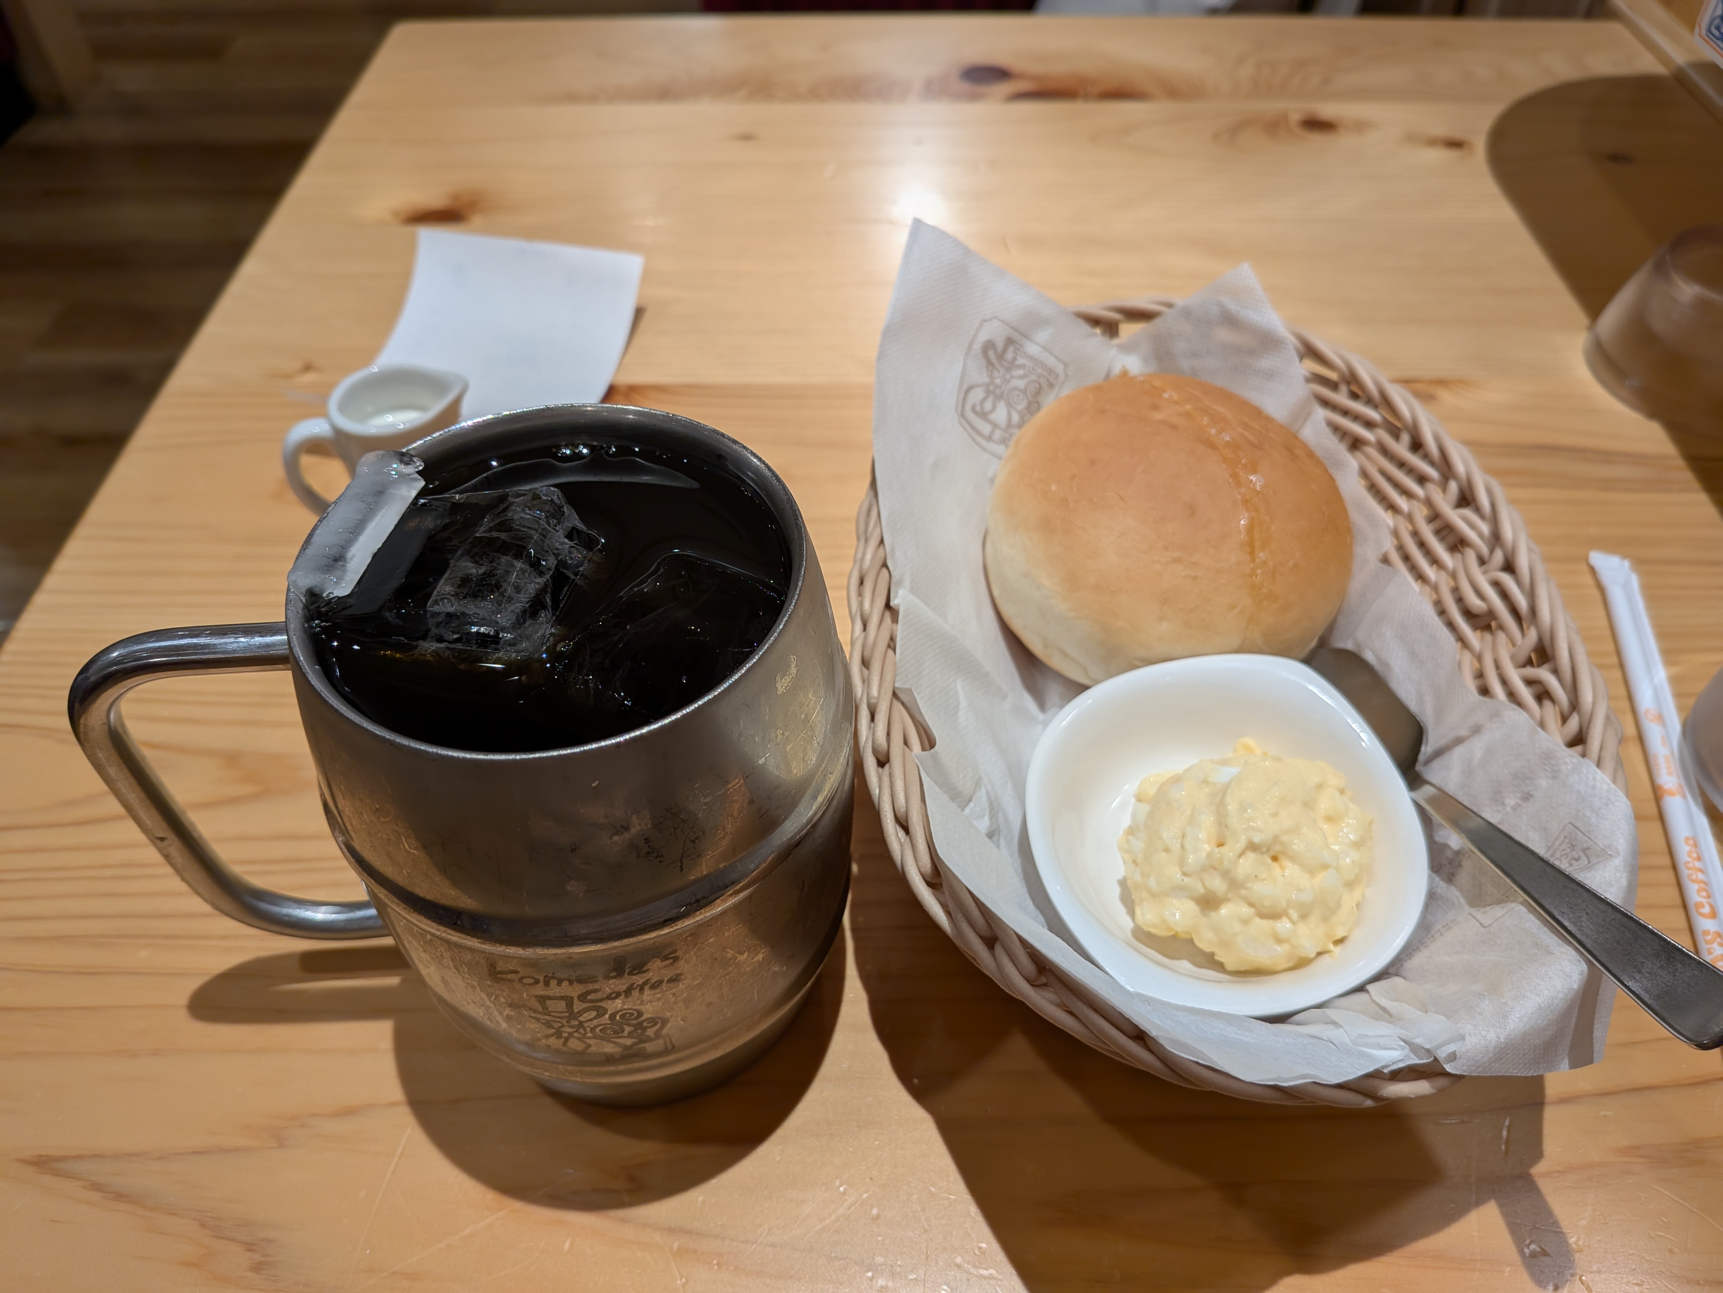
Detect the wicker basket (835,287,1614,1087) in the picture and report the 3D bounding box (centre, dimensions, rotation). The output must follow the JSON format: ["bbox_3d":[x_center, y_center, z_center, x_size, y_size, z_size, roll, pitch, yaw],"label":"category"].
[{"bbox_3d":[0.078,0.005,0.293,0.161,0.062,0.236,1,48,2],"label":"wicker basket"}]

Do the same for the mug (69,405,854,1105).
[{"bbox_3d":[-0.066,0.028,0.233,0.132,0.122,0.096,-3,48,-2],"label":"mug"}]

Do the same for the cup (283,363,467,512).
[{"bbox_3d":[-0.140,-0.052,0.356,0.058,0.050,0.036,-10,48,-8],"label":"cup"}]

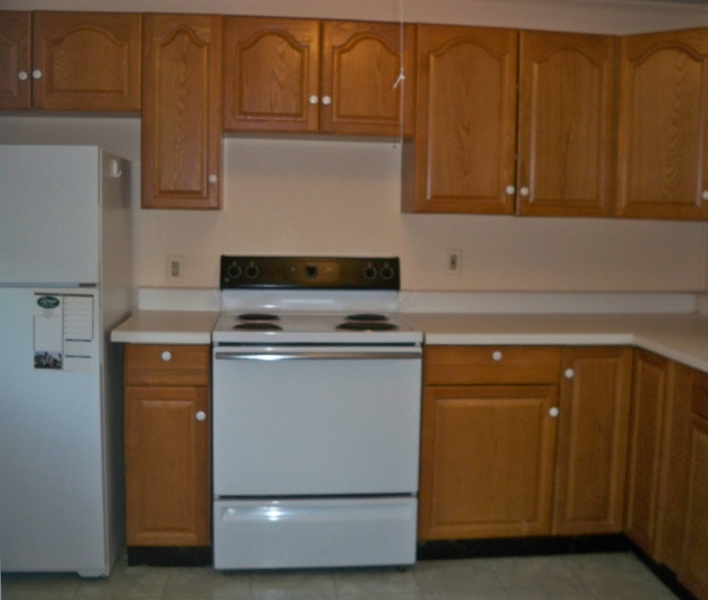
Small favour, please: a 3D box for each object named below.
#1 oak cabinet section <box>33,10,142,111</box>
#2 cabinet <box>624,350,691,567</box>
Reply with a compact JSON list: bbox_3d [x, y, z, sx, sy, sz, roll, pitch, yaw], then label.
[{"bbox_3d":[-1.029,-0.923,3.224,0.409,0.372,0.323,0,6,-6],"label":"oak cabinet section"},{"bbox_3d":[1.400,0.575,3.012,0.610,0.766,0.380,0,7,-6],"label":"cabinet"}]

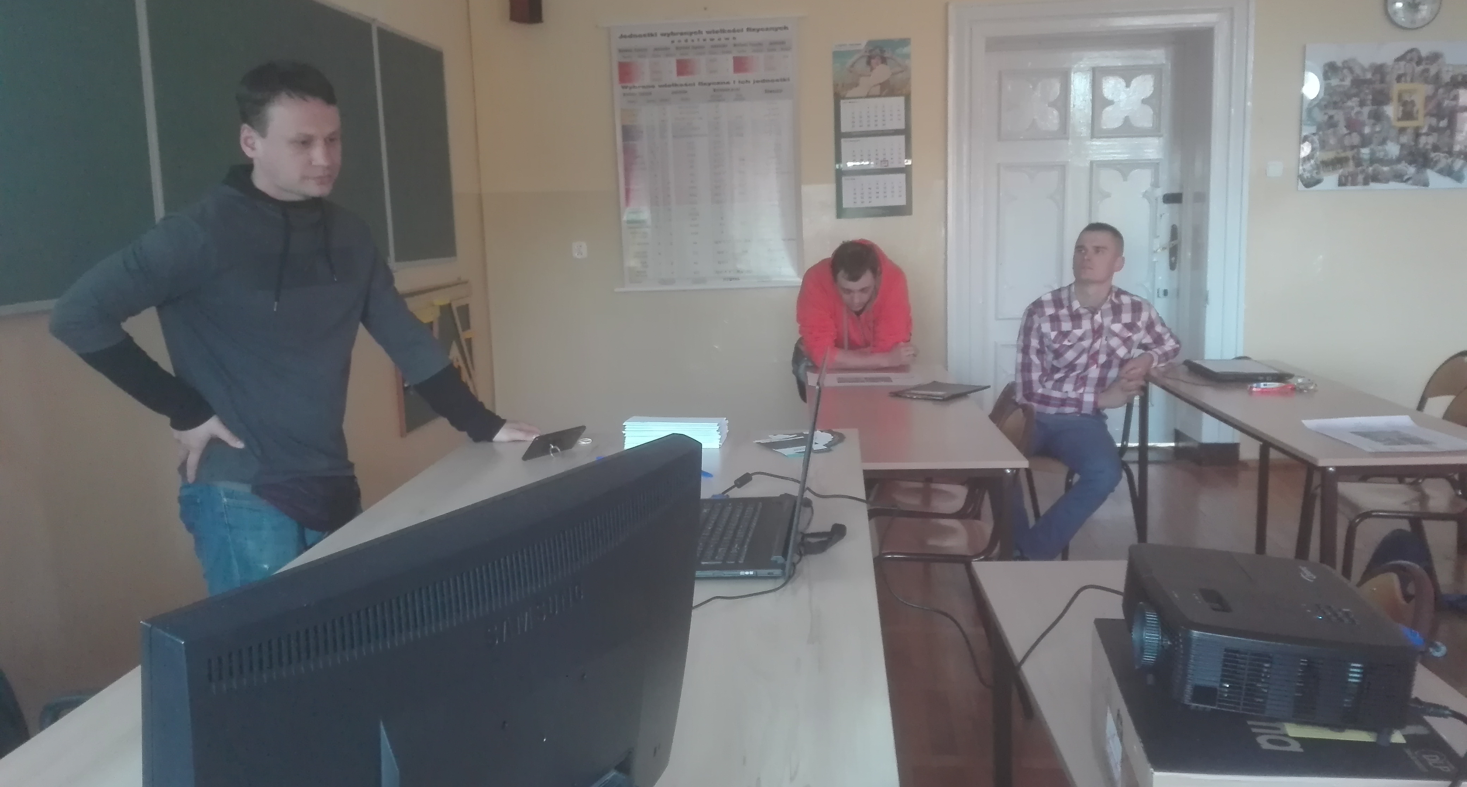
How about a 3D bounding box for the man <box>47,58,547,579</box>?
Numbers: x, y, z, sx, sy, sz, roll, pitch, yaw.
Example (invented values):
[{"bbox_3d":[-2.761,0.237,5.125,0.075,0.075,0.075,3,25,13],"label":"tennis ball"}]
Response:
[{"bbox_3d":[-0.796,0.216,2.040,0.440,1.670,0.800,5,12,36],"label":"man"}]

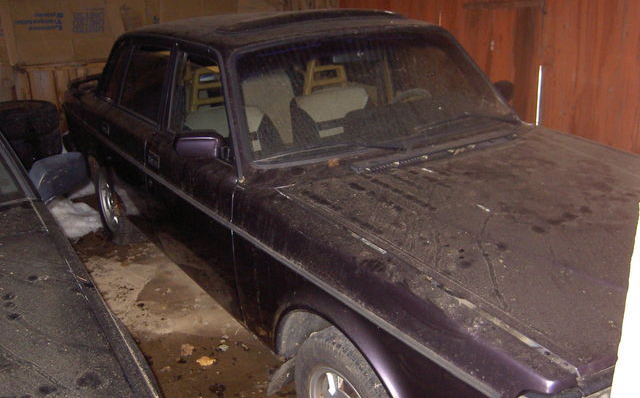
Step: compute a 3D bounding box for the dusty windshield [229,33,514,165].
[{"bbox_3d":[0.277,-0.468,2.728,1.410,0.570,0.110,-13,-19,-31],"label":"dusty windshield"}]

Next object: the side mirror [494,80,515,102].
[{"bbox_3d":[0.940,-0.542,3.198,0.080,0.105,0.185,14,24,40],"label":"side mirror"}]

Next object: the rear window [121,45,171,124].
[{"bbox_3d":[-0.907,-0.618,3.291,0.040,0.360,0.670,8,10,-36],"label":"rear window"}]

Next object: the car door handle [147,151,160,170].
[{"bbox_3d":[-0.768,-0.178,2.883,0.030,0.055,0.135,-10,20,-32],"label":"car door handle"}]

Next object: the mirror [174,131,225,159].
[{"bbox_3d":[-0.449,-0.200,2.352,0.185,0.100,0.080,-4,18,-7],"label":"mirror"}]

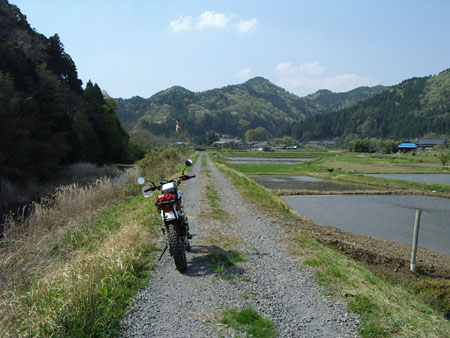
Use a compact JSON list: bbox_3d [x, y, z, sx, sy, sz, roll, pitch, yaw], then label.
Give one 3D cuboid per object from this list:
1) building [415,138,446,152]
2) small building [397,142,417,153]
[{"bbox_3d":[82.397,-9.333,198.000,10.800,5.700,7.200,1,3,14],"label":"building"},{"bbox_3d":[70.616,-8.157,192.000,6.800,3.700,5.000,1,3,14],"label":"small building"}]

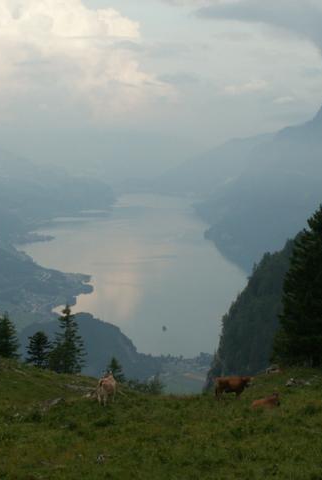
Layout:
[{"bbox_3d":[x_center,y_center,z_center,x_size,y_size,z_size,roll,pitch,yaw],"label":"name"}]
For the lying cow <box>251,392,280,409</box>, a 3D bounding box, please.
[{"bbox_3d":[5.908,9.062,70.000,1.950,1.000,0.800,-4,7,-35],"label":"lying cow"}]

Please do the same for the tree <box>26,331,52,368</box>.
[{"bbox_3d":[-12.837,11.575,130.000,2.800,4.300,2.800,0,6,0],"label":"tree"}]

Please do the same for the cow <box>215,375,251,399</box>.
[{"bbox_3d":[4.474,9.077,76.000,2.350,1.420,0.700,0,6,-5],"label":"cow"}]

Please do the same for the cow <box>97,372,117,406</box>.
[{"bbox_3d":[-2.710,7.573,63.000,0.720,1.650,2.150,2,6,15],"label":"cow"}]

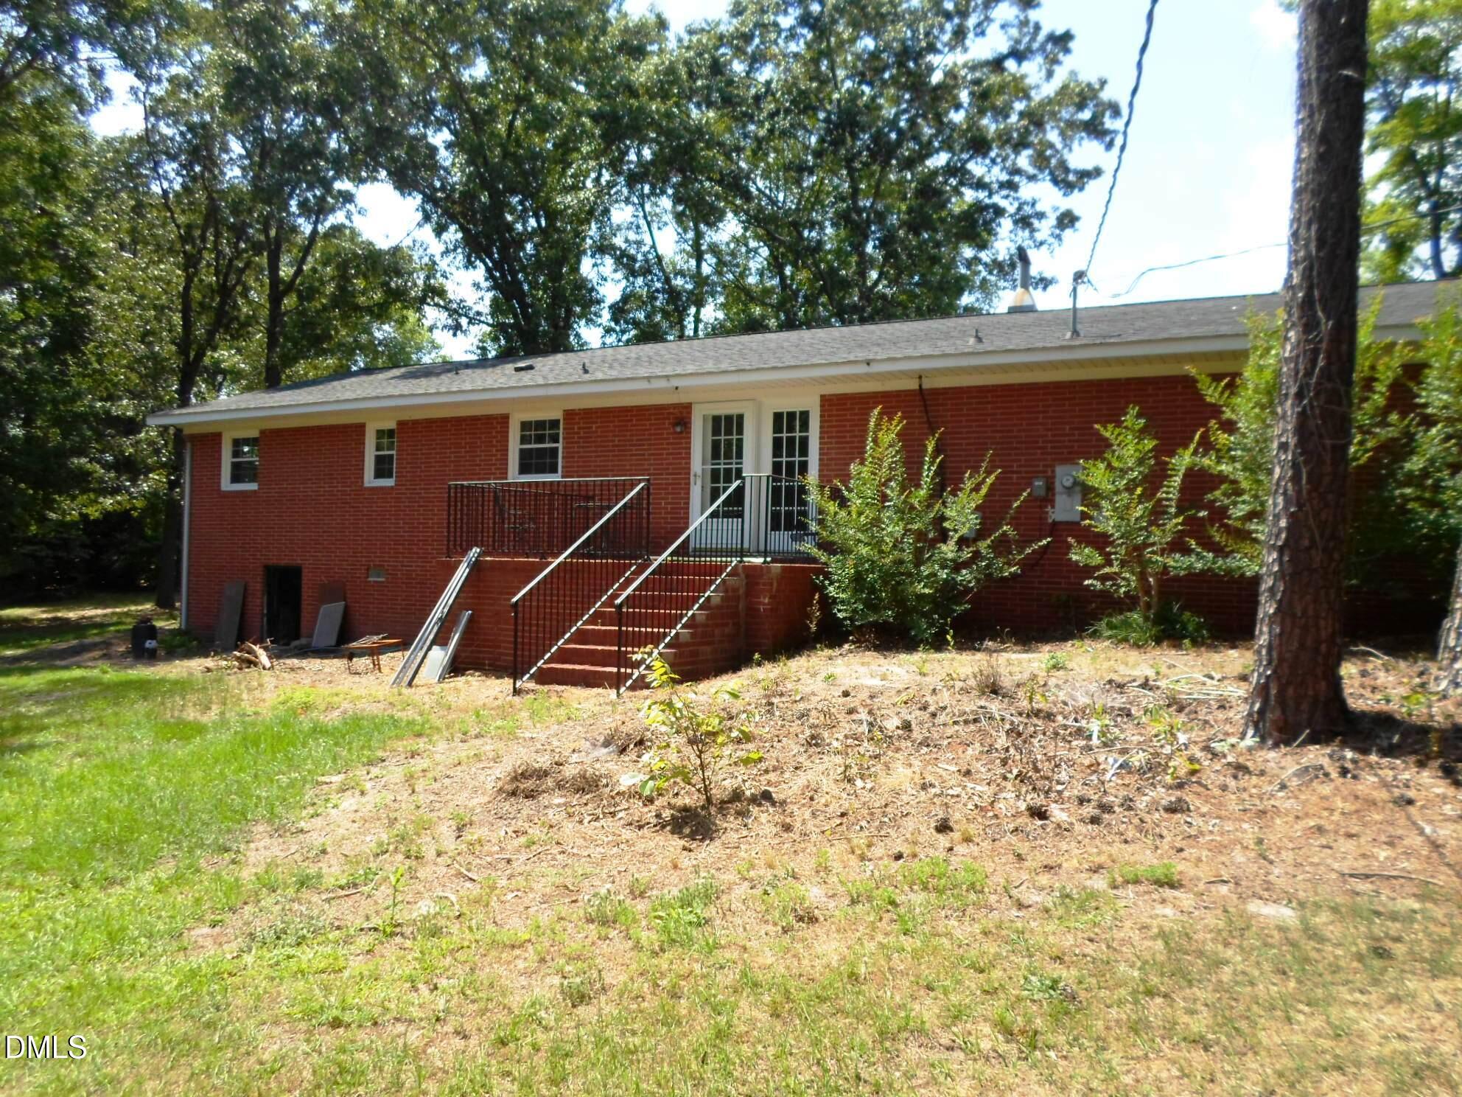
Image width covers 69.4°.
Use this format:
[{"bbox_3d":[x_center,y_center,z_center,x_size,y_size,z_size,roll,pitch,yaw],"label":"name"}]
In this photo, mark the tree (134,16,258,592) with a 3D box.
[{"bbox_3d":[-13.700,-5.900,27.100,3.500,14.900,3.600,1,-1,0],"label":"tree"}]

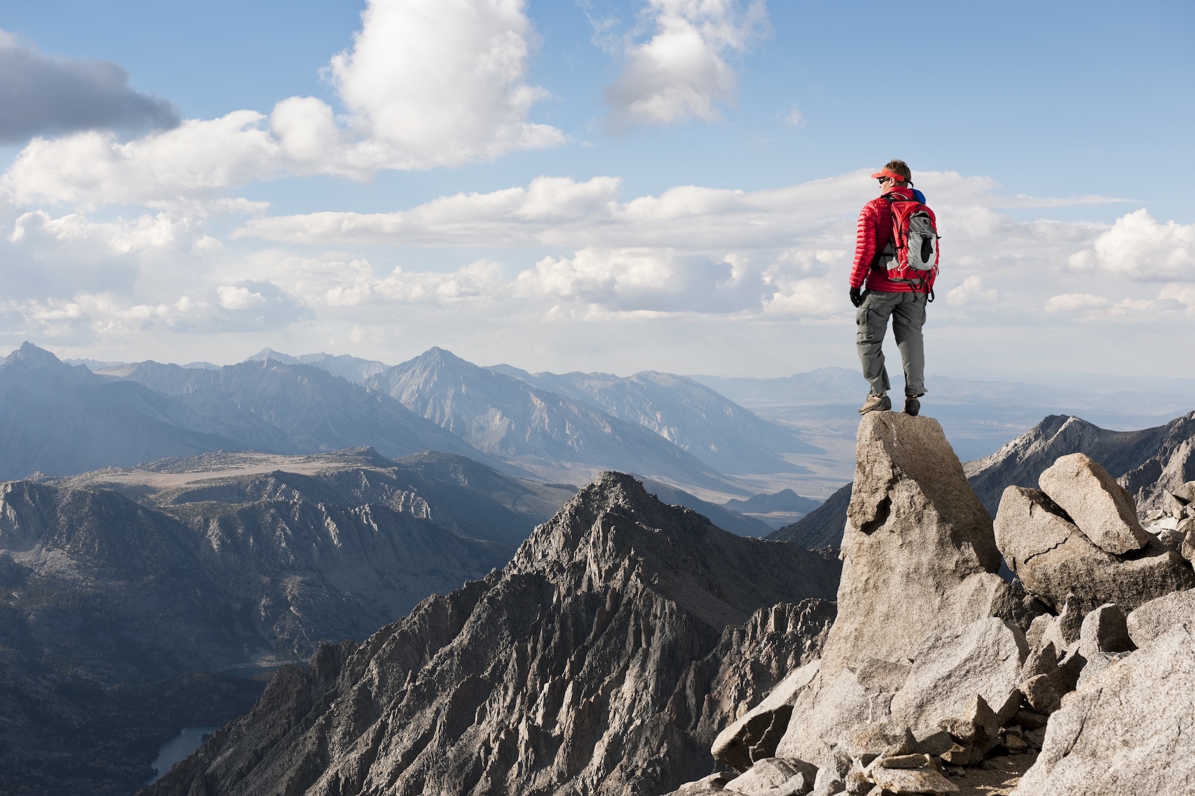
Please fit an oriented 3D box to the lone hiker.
[{"bbox_3d":[2.066,-0.767,13.400,0.600,1.790,0.540,-1,2,-27],"label":"lone hiker"}]

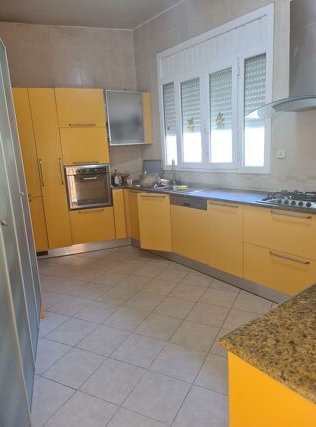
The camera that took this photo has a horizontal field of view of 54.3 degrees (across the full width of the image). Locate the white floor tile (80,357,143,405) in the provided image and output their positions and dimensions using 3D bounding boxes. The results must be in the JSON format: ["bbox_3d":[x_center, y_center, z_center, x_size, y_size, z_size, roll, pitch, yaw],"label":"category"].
[{"bbox_3d":[-0.281,1.063,1.970,0.316,0.012,0.316,3,14,27],"label":"white floor tile"}]

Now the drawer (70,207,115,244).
[{"bbox_3d":[-0.977,0.114,4.543,0.597,0.446,0.500,-7,13,-18],"label":"drawer"}]

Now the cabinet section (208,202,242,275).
[{"bbox_3d":[0.878,0.193,3.190,0.560,0.707,0.453,-12,15,-36],"label":"cabinet section"}]

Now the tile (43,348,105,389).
[{"bbox_3d":[-0.562,1.048,2.114,0.316,0.012,0.316,3,14,27],"label":"tile"}]

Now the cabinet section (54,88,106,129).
[{"bbox_3d":[-1.071,-1.402,4.230,0.606,0.481,0.560,-7,13,-17],"label":"cabinet section"}]

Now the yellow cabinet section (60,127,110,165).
[{"bbox_3d":[-1.044,-0.941,4.331,0.606,0.463,0.560,-7,13,-17],"label":"yellow cabinet section"}]

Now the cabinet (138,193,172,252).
[{"bbox_3d":[0.134,0.064,4.005,0.460,0.700,0.560,8,17,42],"label":"cabinet"}]

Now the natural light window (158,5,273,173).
[{"bbox_3d":[0.618,-1.292,3.733,0.100,1.567,1.787,-12,15,-35],"label":"natural light window"}]

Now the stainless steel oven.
[{"bbox_3d":[-1.006,-0.410,4.443,0.586,0.597,0.530,-7,13,-18],"label":"stainless steel oven"}]

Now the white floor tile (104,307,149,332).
[{"bbox_3d":[-0.276,0.910,2.661,0.316,0.012,0.316,3,14,27],"label":"white floor tile"}]

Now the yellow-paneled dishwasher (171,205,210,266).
[{"bbox_3d":[0.562,0.155,3.595,0.570,0.624,0.583,-13,15,-36],"label":"yellow-paneled dishwasher"}]

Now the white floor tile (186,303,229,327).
[{"bbox_3d":[0.430,0.872,2.648,0.316,0.012,0.316,3,14,27],"label":"white floor tile"}]

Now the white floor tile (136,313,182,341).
[{"bbox_3d":[0.005,0.925,2.517,0.316,0.012,0.316,3,14,27],"label":"white floor tile"}]

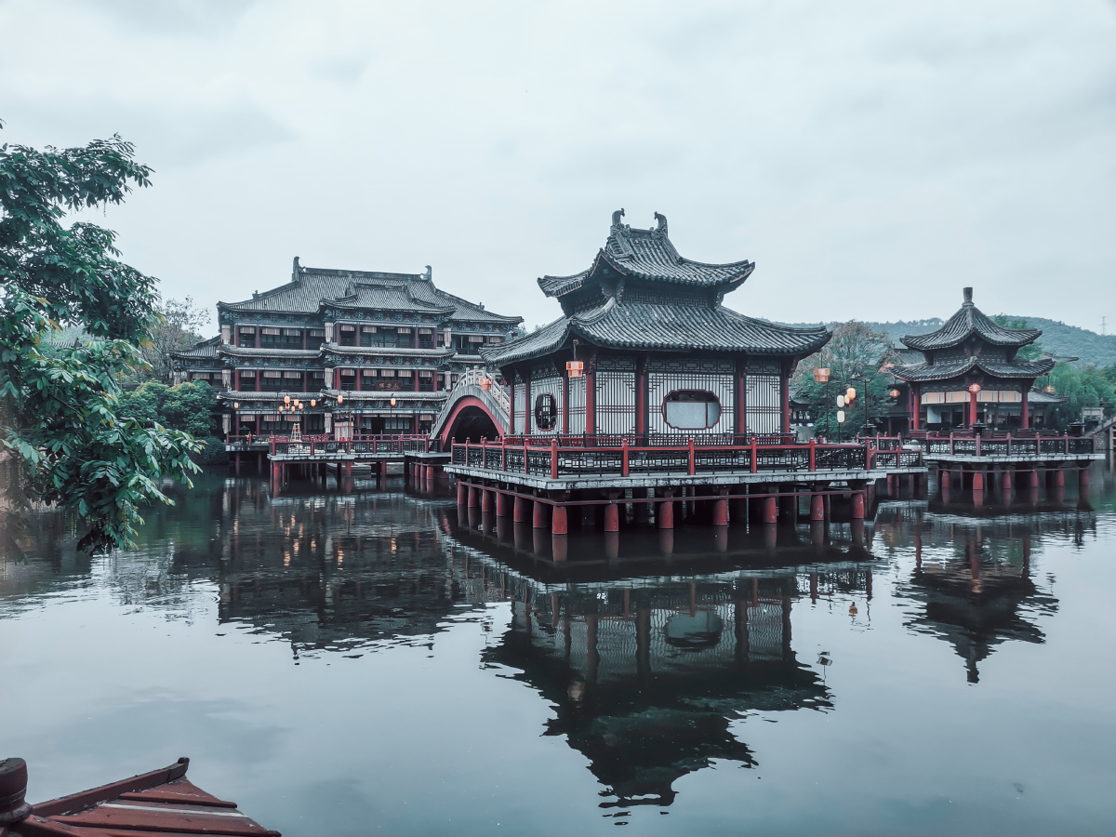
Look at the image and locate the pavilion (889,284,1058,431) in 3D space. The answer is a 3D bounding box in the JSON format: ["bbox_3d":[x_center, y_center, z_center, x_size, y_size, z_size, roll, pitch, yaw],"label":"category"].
[{"bbox_3d":[22.653,-2.554,46.156,5.790,9.360,5.800,0,-1,-22],"label":"pavilion"}]

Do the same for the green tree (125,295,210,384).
[{"bbox_3d":[-40.832,-5.063,87.884,9.000,15.550,8.500,0,-1,0],"label":"green tree"}]

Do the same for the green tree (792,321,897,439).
[{"bbox_3d":[21.240,-2.432,61.928,8.200,9.650,7.800,0,-1,0],"label":"green tree"}]

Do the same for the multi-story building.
[{"bbox_3d":[-22.739,-7.175,90.953,34.310,20.280,22.570,0,-1,-22],"label":"multi-story building"}]

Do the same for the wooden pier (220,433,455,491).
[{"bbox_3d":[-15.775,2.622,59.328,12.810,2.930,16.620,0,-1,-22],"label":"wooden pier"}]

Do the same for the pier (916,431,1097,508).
[{"bbox_3d":[23.946,2.285,46.758,9.390,2.930,7.260,0,-1,-22],"label":"pier"}]

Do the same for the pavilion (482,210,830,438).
[{"bbox_3d":[3.159,-2.992,32.318,9.940,9.970,9.940,0,-1,-22],"label":"pavilion"}]

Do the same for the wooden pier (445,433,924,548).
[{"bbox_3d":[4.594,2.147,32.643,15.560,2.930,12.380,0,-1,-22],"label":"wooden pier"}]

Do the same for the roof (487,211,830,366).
[{"bbox_3d":[3.151,-5.066,32.349,9.940,5.830,9.940,0,-1,-22],"label":"roof"}]

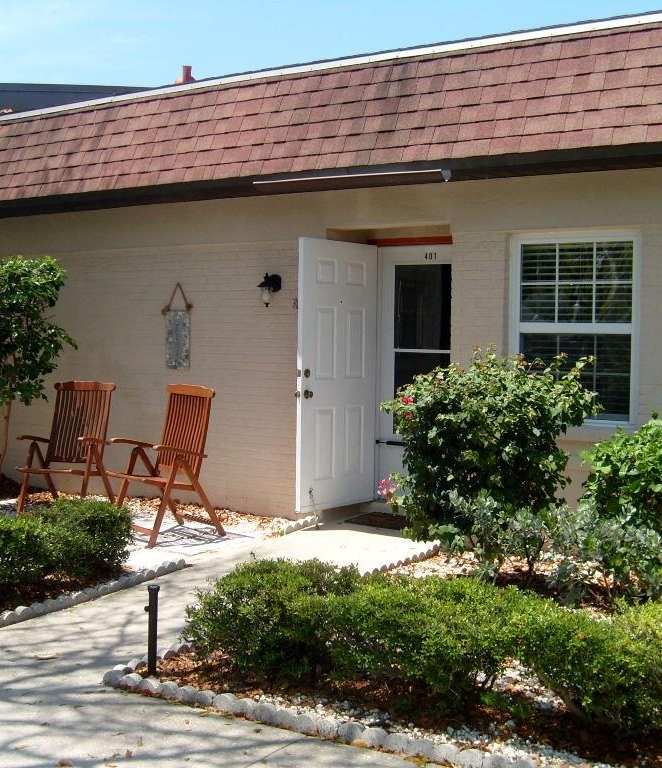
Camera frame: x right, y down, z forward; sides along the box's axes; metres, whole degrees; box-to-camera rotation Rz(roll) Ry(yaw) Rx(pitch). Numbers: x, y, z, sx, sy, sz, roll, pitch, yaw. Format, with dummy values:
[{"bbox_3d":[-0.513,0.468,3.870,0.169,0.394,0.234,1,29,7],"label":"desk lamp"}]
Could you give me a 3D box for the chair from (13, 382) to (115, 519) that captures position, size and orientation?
[{"bbox_3d":[-2.046,0.537,8.058,0.590,1.070,0.690,2,3,16],"label":"chair"}]

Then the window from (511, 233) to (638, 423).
[{"bbox_3d":[1.649,-0.378,7.075,0.930,1.270,0.100,3,4,33],"label":"window"}]

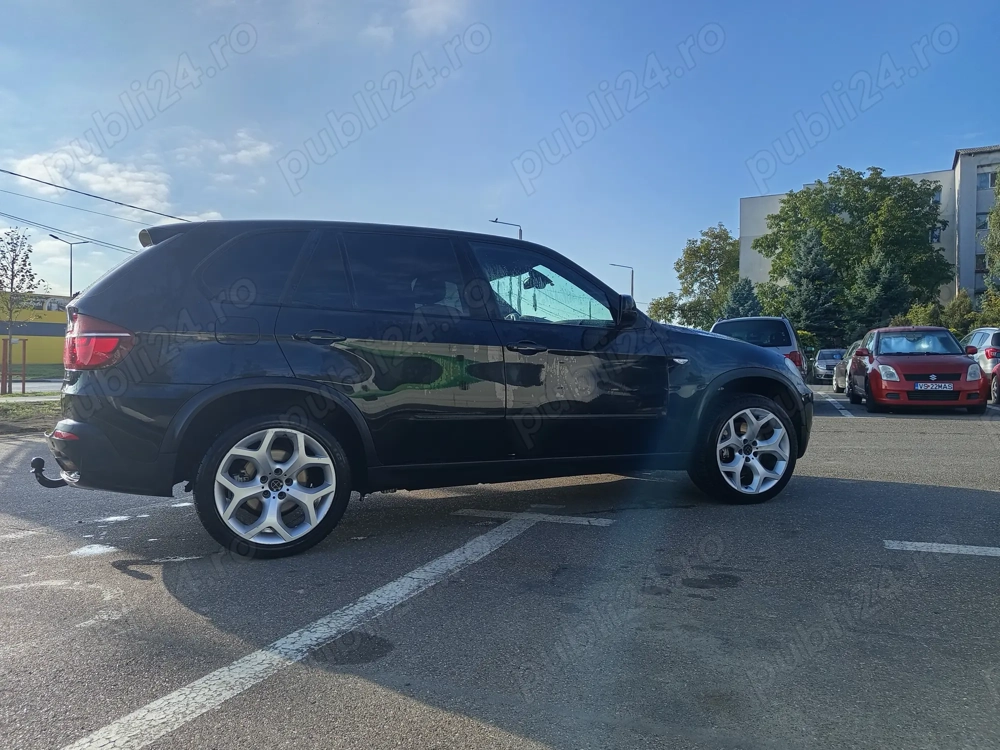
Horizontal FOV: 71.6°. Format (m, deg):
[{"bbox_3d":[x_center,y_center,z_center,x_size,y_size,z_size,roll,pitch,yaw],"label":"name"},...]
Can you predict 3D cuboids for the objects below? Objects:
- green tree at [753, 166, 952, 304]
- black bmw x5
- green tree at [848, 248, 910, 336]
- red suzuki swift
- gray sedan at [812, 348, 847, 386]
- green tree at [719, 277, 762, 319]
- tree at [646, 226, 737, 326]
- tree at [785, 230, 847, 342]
[{"bbox_3d":[21.075,-6.178,41.630,11.000,12.607,10.500,0,1,0],"label":"green tree"},{"bbox_3d":[-0.185,-0.030,4.657,4.880,1.740,1.970,0,1,-25],"label":"black bmw x5"},{"bbox_3d":[19.196,-3.067,35.068,3.400,6.640,3.400,0,1,0],"label":"green tree"},{"bbox_3d":[7.338,-0.143,12.369,1.700,1.500,3.700,1,1,21],"label":"red suzuki swift"},{"bbox_3d":[13.855,-0.378,28.792,1.740,1.500,4.300,1,1,21],"label":"gray sedan"},{"bbox_3d":[14.557,-2.938,42.062,3.200,6.059,3.200,0,1,0],"label":"green tree"},{"bbox_3d":[17.920,-7.095,63.139,9.000,13.528,9.000,0,1,0],"label":"tree"},{"bbox_3d":[16.367,-3.642,36.080,3.400,7.725,3.400,0,1,0],"label":"tree"}]

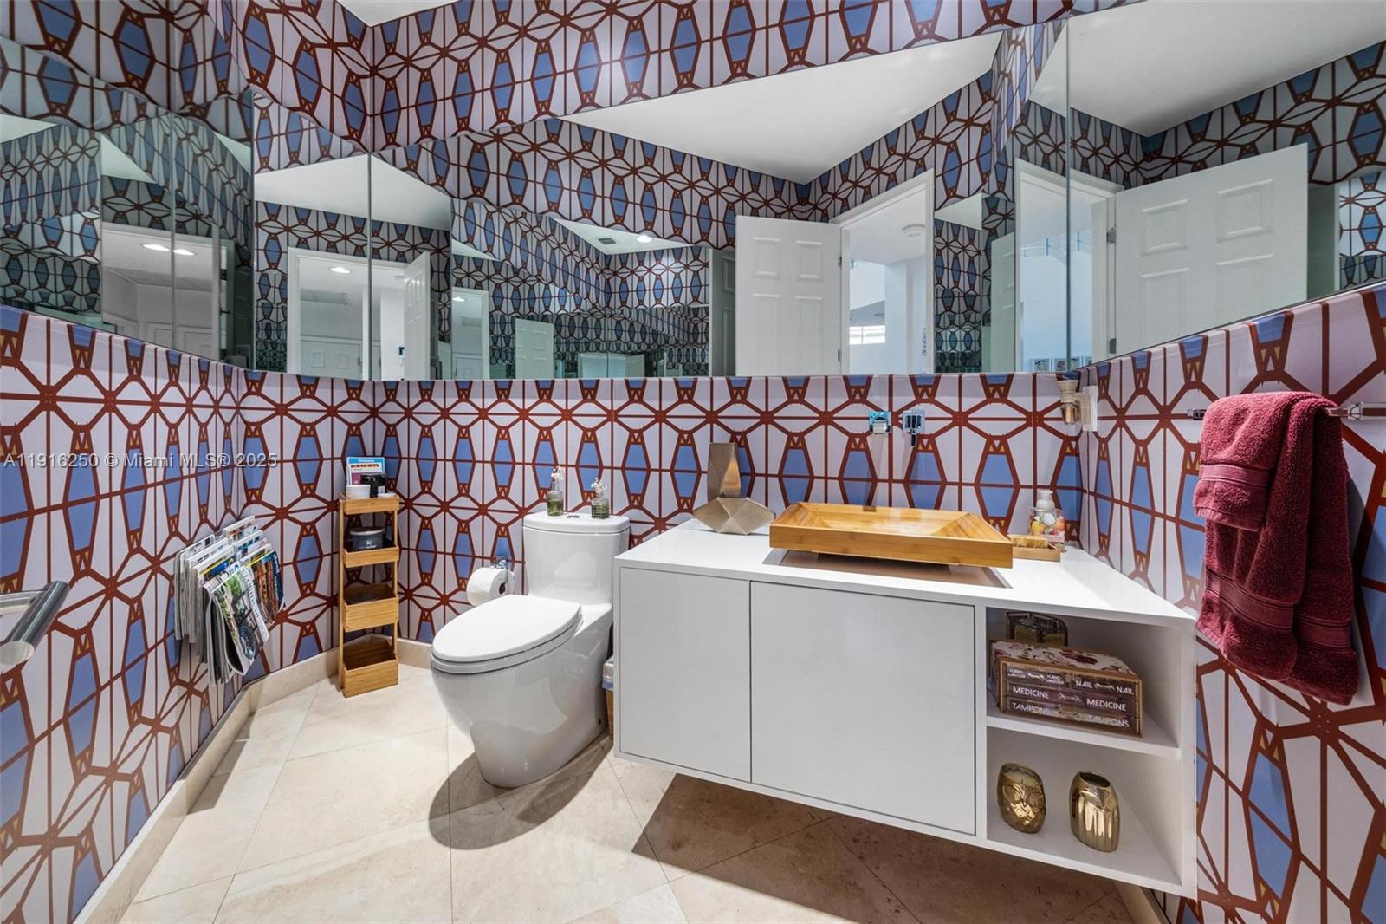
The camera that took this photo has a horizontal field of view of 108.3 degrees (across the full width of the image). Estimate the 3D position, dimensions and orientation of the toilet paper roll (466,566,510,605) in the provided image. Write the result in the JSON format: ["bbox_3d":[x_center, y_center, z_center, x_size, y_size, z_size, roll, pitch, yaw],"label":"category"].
[{"bbox_3d":[-0.799,0.500,1.983,0.105,0.148,0.148,1,2,19],"label":"toilet paper roll"}]

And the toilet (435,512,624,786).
[{"bbox_3d":[-0.525,0.589,1.626,0.380,0.725,0.680,1,2,19],"label":"toilet"}]

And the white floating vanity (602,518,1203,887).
[{"bbox_3d":[0.444,0.505,1.360,1.180,0.503,0.564,1,3,20],"label":"white floating vanity"}]

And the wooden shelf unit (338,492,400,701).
[{"bbox_3d":[-1.348,0.528,2.075,0.190,0.765,0.210,-1,3,-41],"label":"wooden shelf unit"}]

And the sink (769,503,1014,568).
[{"bbox_3d":[0.495,0.181,1.337,0.520,0.065,0.405,1,2,19],"label":"sink"}]

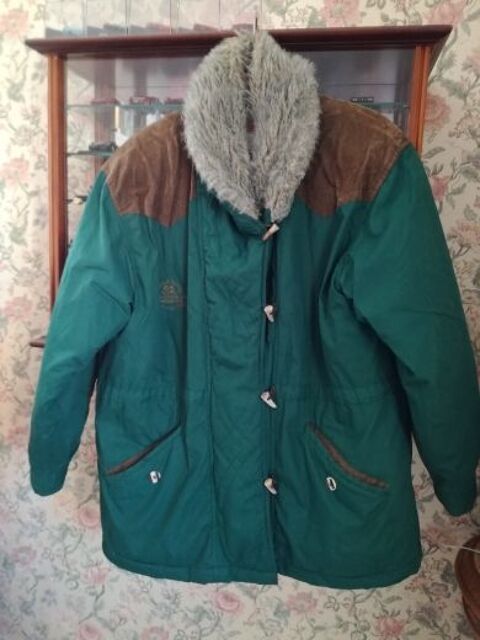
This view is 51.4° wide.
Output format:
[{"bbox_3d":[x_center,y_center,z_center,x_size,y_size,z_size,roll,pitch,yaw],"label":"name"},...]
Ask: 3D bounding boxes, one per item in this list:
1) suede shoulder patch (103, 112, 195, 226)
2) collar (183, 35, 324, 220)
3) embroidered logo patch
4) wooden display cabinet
[{"bbox_3d":[-0.176,-0.288,0.955,0.180,0.205,0.090,5,9,11],"label":"suede shoulder patch"},{"bbox_3d":[0.016,-0.334,0.882,0.246,0.315,0.160,5,9,11],"label":"collar"},{"bbox_3d":[-0.130,-0.048,0.944,0.052,0.053,0.008,5,9,11],"label":"embroidered logo patch"},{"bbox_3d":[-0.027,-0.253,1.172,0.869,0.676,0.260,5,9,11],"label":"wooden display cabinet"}]

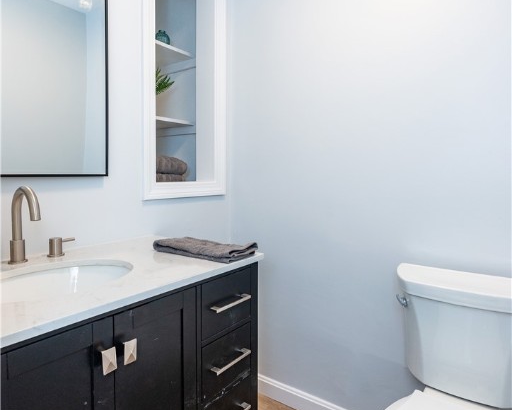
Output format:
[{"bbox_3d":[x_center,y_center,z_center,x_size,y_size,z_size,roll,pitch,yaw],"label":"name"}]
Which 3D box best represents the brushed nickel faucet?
[{"bbox_3d":[-0.637,0.058,0.943,0.158,0.222,0.048,4,6,34],"label":"brushed nickel faucet"}]

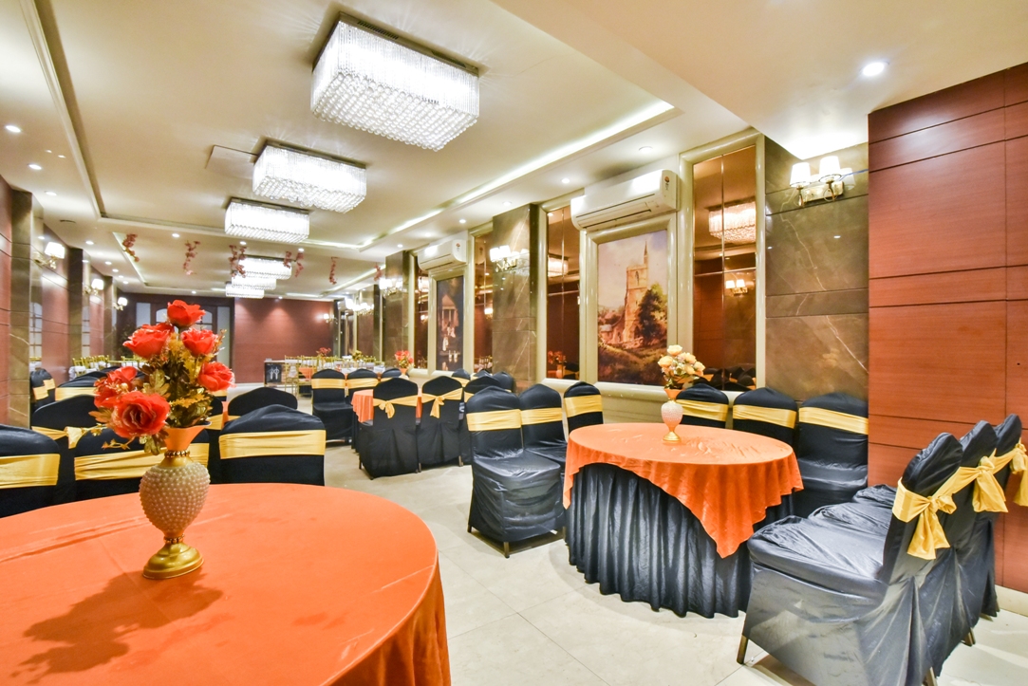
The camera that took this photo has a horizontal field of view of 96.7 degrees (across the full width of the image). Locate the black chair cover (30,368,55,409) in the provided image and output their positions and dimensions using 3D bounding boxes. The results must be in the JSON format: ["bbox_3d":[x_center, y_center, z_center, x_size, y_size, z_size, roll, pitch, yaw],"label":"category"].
[{"bbox_3d":[-5.170,0.824,5.294,0.550,0.950,0.450,0,0,-33],"label":"black chair cover"}]

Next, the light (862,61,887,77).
[{"bbox_3d":[1.744,-1.335,2.213,0.105,0.030,0.105,0,0,-39],"label":"light"}]

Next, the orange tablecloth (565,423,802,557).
[{"bbox_3d":[0.985,0.785,2.750,1.230,0.420,1.230,0,0,-39],"label":"orange tablecloth"}]

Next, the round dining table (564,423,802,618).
[{"bbox_3d":[0.957,0.925,2.726,1.270,0.710,1.270,0,0,0],"label":"round dining table"}]

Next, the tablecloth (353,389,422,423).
[{"bbox_3d":[-1.220,0.775,5.370,1.220,0.400,1.220,0,0,0],"label":"tablecloth"}]

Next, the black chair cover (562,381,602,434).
[{"bbox_3d":[0.699,0.787,3.496,0.457,0.953,0.559,0,0,-39],"label":"black chair cover"}]

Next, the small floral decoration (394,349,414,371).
[{"bbox_3d":[-1.312,0.208,5.461,0.250,0.245,0.240,0,0,-14],"label":"small floral decoration"}]

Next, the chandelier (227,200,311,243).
[{"bbox_3d":[-3.428,-1.672,6.348,0.917,0.328,0.610,0,0,-39],"label":"chandelier"}]

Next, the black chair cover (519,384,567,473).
[{"bbox_3d":[0.365,0.810,3.431,0.450,0.950,0.550,0,-1,-40],"label":"black chair cover"}]

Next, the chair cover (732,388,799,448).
[{"bbox_3d":[1.670,0.808,3.234,0.550,0.950,0.450,0,-1,-39],"label":"chair cover"}]

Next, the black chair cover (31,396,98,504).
[{"bbox_3d":[-2.720,0.799,2.980,0.460,0.950,0.560,0,0,-35],"label":"black chair cover"}]

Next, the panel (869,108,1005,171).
[{"bbox_3d":[2.177,-1.042,2.392,0.025,0.160,0.522,0,-1,-40],"label":"panel"}]

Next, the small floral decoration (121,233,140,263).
[{"bbox_3d":[-5.749,-1.423,6.851,0.200,0.430,0.170,0,0,-39],"label":"small floral decoration"}]

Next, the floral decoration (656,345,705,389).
[{"bbox_3d":[0.960,0.143,2.642,0.275,0.250,0.265,0,0,20],"label":"floral decoration"}]

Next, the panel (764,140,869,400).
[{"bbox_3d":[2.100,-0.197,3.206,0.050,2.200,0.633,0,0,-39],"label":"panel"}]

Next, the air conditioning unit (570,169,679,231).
[{"bbox_3d":[1.010,-1.324,4.355,0.236,0.305,1.057,0,0,-39],"label":"air conditioning unit"}]

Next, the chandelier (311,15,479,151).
[{"bbox_3d":[-0.712,-1.508,2.753,0.806,0.315,0.527,0,0,-39],"label":"chandelier"}]

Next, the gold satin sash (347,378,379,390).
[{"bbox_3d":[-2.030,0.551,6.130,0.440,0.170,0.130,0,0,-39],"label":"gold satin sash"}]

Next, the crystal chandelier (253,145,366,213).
[{"bbox_3d":[-2.082,-1.677,4.677,0.917,0.328,0.610,0,0,-39],"label":"crystal chandelier"}]

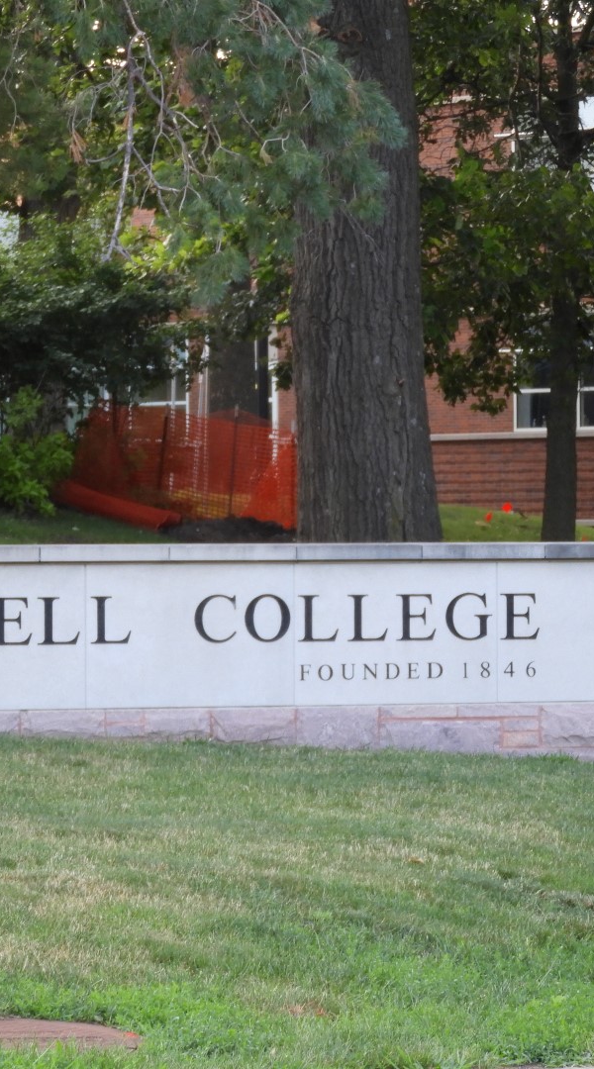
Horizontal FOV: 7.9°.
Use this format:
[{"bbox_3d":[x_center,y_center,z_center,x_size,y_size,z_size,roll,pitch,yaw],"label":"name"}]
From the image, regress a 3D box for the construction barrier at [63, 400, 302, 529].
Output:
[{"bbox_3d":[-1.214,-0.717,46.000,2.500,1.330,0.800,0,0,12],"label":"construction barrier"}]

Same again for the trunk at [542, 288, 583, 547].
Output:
[{"bbox_3d":[2.814,-1.179,46.000,0.390,2.850,0.370,0,0,0],"label":"trunk"}]

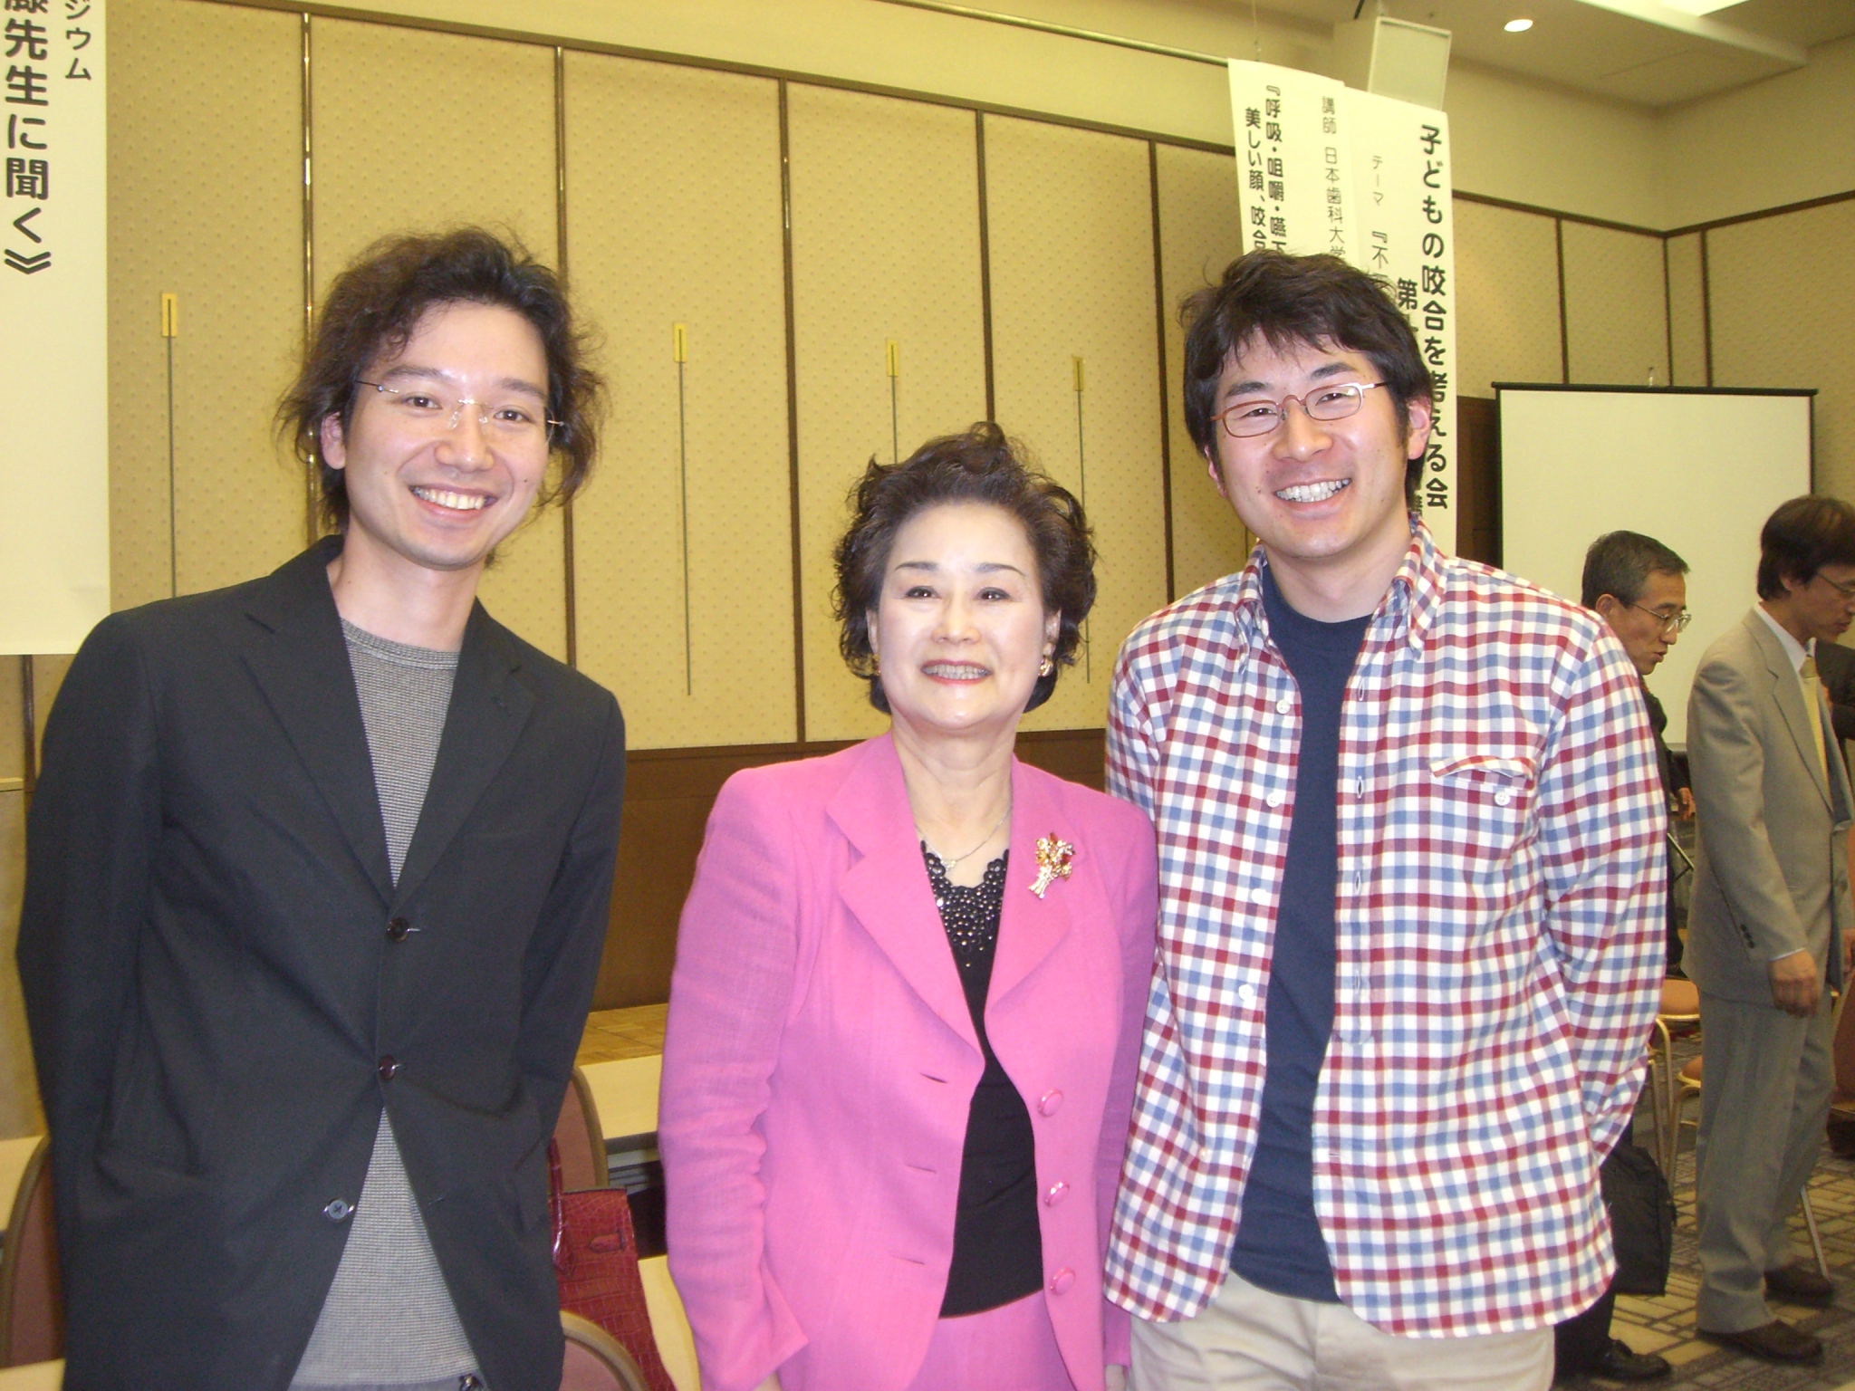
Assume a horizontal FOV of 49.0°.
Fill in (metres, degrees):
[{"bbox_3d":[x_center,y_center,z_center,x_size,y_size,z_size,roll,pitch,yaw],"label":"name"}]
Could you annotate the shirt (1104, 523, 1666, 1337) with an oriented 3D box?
[{"bbox_3d":[0.378,0.192,1.720,0.490,0.680,0.300,-2,-1,26],"label":"shirt"}]

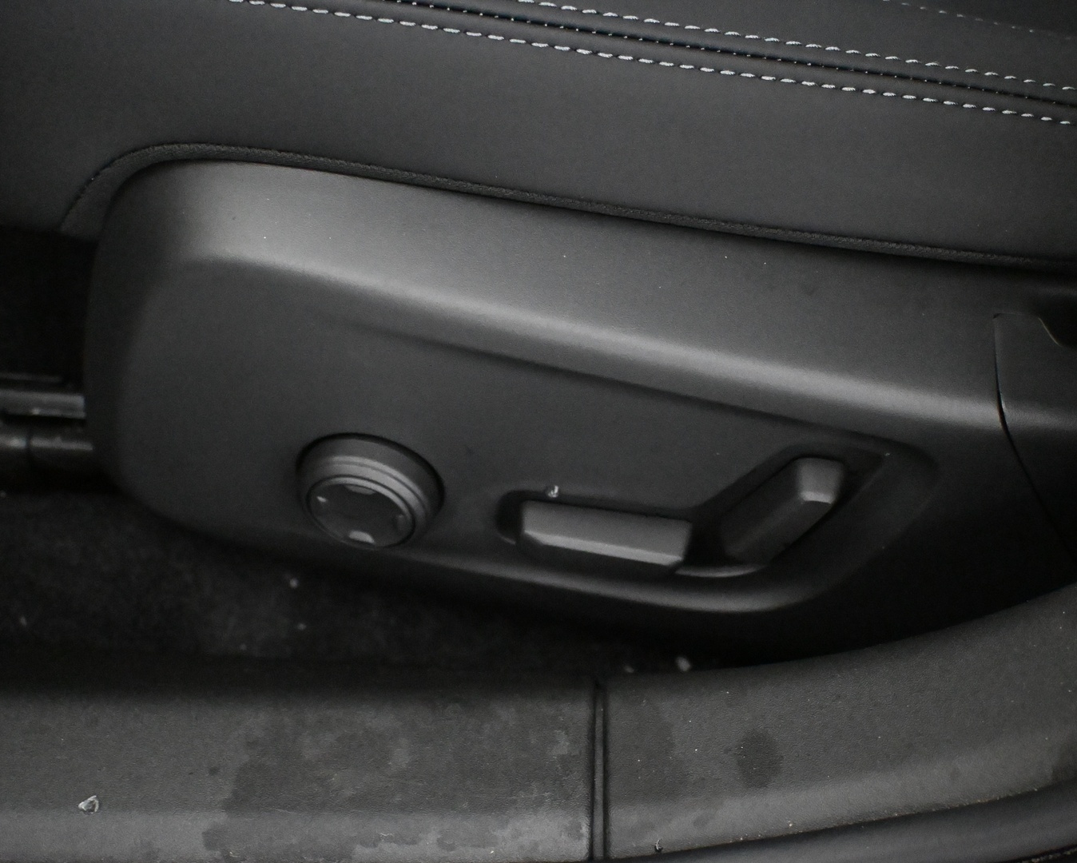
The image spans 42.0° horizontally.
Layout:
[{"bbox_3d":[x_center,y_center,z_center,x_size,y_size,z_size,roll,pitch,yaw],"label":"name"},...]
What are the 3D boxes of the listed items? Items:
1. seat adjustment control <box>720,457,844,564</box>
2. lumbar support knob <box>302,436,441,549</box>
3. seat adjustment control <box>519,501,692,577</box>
[{"bbox_3d":[0.084,0.029,0.487,0.014,0.046,0.018,27,44,-18],"label":"seat adjustment control"},{"bbox_3d":[-0.061,0.024,0.497,0.052,0.052,0.014,7,47,7],"label":"lumbar support knob"},{"bbox_3d":[0.025,0.040,0.509,0.060,0.013,0.018,9,47,1],"label":"seat adjustment control"}]

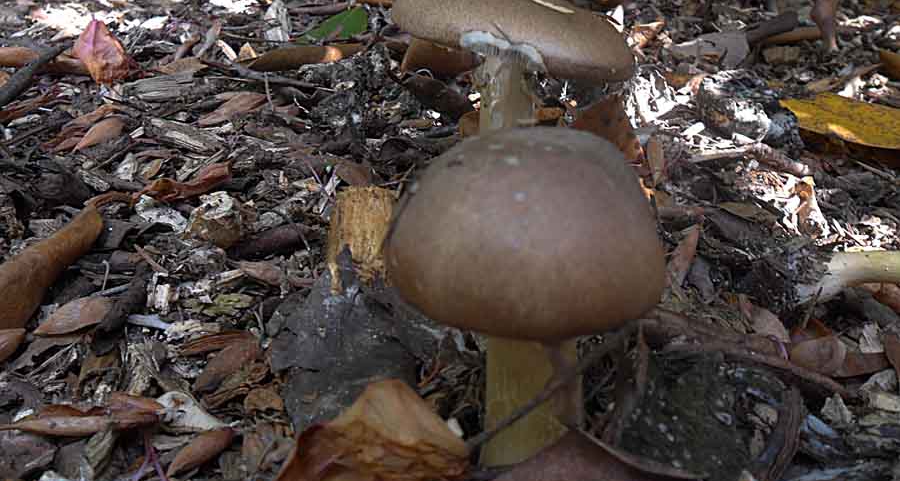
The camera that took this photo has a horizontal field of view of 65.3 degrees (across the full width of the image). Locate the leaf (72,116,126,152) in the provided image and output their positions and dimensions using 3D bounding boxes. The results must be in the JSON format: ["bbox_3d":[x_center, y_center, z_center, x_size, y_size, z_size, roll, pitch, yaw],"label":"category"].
[{"bbox_3d":[-0.245,-0.074,0.492,0.022,0.012,0.037,16,38,22],"label":"leaf"}]

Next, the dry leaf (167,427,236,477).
[{"bbox_3d":[-0.096,0.082,0.272,0.024,0.010,0.013,-25,42,-31],"label":"dry leaf"}]

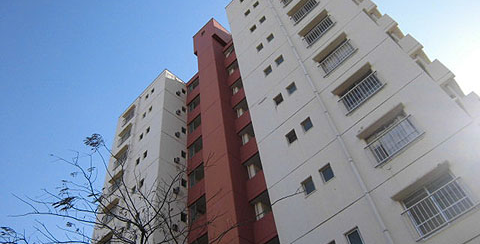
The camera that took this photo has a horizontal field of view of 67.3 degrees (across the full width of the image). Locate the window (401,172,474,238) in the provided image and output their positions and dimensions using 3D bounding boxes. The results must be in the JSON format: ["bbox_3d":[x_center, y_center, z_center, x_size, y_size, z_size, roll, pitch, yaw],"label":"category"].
[{"bbox_3d":[5.399,2.320,9.905,0.163,1.402,1.584,34,-64,-30],"label":"window"}]

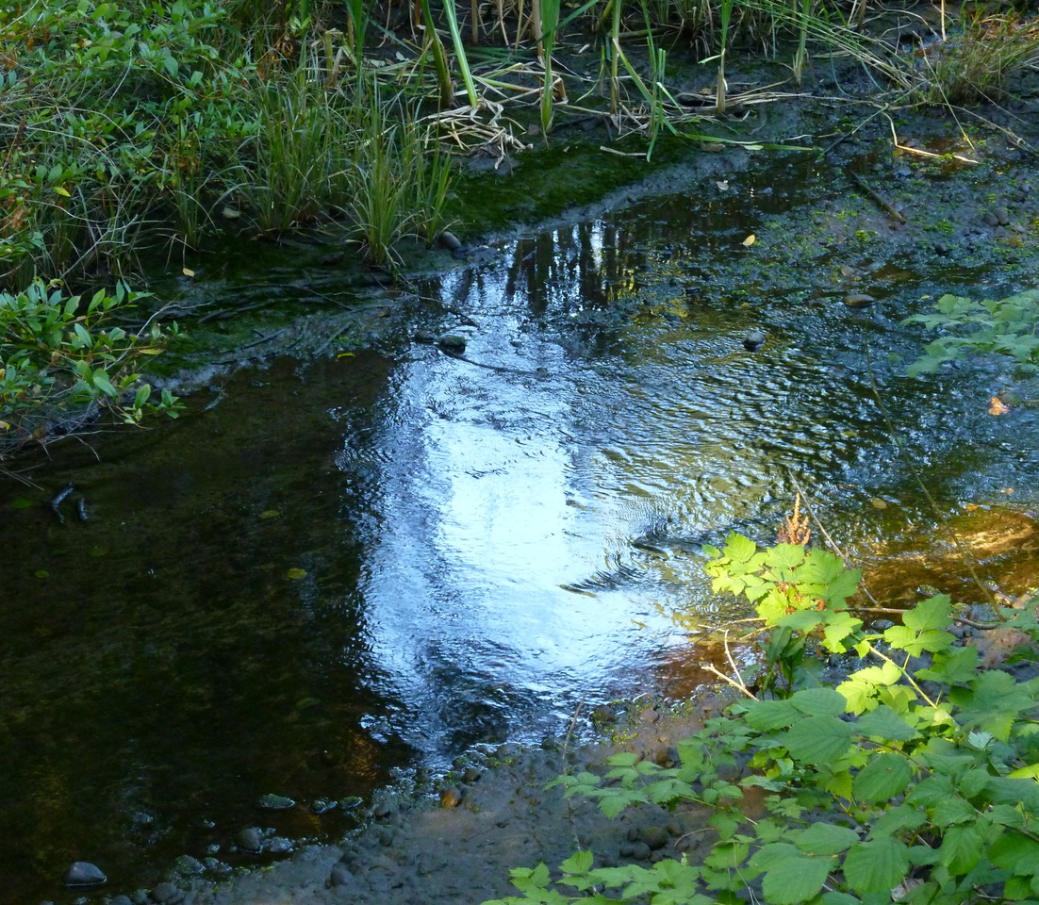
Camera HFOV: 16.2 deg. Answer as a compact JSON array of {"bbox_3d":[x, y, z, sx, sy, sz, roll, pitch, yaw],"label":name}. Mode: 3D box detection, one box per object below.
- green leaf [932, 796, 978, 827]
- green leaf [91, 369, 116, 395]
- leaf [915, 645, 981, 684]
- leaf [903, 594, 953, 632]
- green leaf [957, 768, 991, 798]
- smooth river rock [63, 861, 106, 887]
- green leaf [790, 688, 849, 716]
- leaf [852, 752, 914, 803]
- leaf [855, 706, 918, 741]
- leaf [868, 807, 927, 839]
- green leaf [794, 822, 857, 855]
[{"bbox_3d":[0.540,0.446,4.546,0.060,0.018,0.052,-6,34,6],"label":"green leaf"},{"bbox_3d":[-0.738,-0.126,6.500,0.030,0.014,0.066,-31,62,-23],"label":"green leaf"},{"bbox_3d":[0.585,0.290,5.000,0.085,0.025,0.081,19,45,24],"label":"leaf"},{"bbox_3d":[0.554,0.218,4.965,0.062,0.018,0.072,20,51,24],"label":"leaf"},{"bbox_3d":[0.571,0.415,4.596,0.039,0.018,0.048,21,55,28],"label":"green leaf"},{"bbox_3d":[-0.639,0.623,5.380,0.064,0.034,0.048,0,25,0],"label":"smooth river rock"},{"bbox_3d":[0.376,0.315,4.600,0.072,0.016,0.050,16,40,22],"label":"green leaf"},{"bbox_3d":[0.458,0.410,4.609,0.083,0.018,0.068,-42,50,-19],"label":"leaf"},{"bbox_3d":[0.468,0.345,4.664,0.080,0.018,0.071,0,33,-2],"label":"leaf"},{"bbox_3d":[0.464,0.455,4.500,0.084,0.018,0.055,-19,43,-19],"label":"leaf"},{"bbox_3d":[0.379,0.475,4.509,0.079,0.018,0.064,-2,31,2],"label":"green leaf"}]

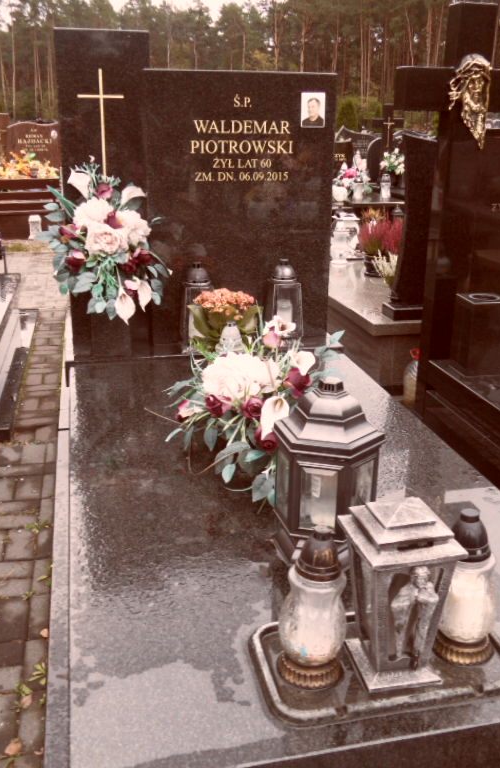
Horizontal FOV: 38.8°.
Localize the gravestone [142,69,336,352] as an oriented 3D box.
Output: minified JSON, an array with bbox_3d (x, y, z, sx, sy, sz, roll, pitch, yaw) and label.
[{"bbox_3d":[-0.038,-0.670,2.781,0.722,1.006,0.085,-3,17,-12],"label":"gravestone"}]

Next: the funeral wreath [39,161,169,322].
[{"bbox_3d":[-0.538,-0.524,2.610,0.471,0.577,0.310,-4,21,-13],"label":"funeral wreath"}]

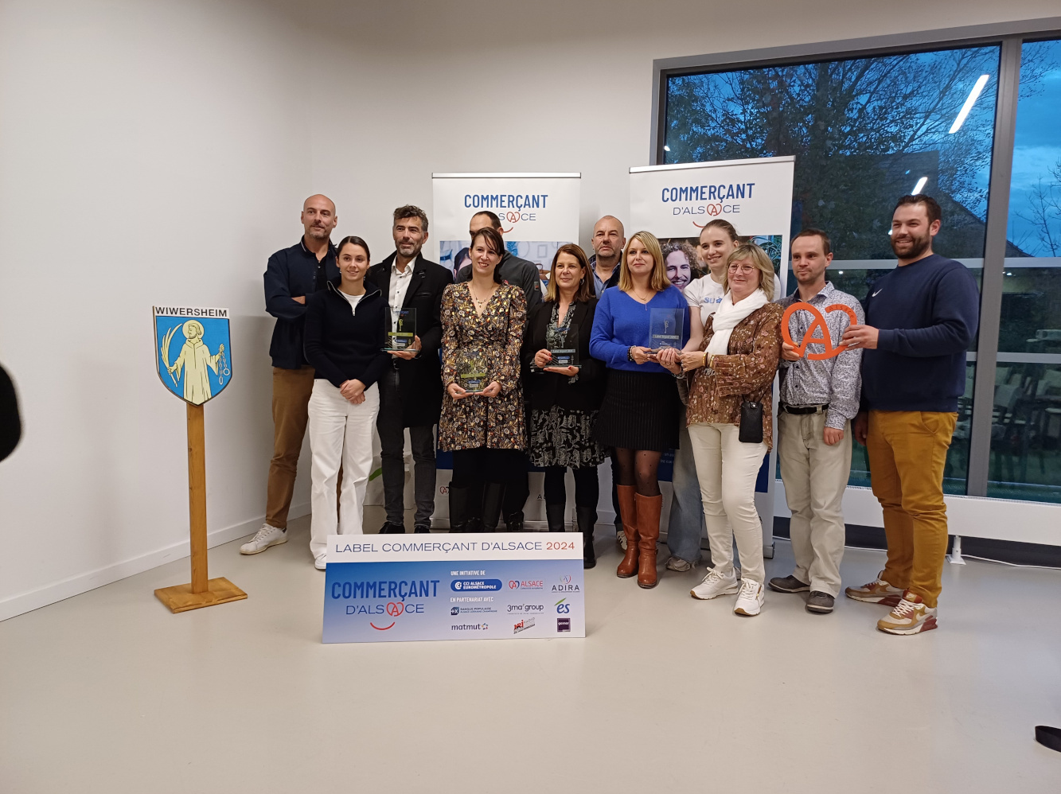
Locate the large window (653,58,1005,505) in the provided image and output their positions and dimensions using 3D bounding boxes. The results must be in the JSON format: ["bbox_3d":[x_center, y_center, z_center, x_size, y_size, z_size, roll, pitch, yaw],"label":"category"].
[{"bbox_3d":[1.589,-0.672,4.325,1.790,2.400,0.090,3,6,21],"label":"large window"}]

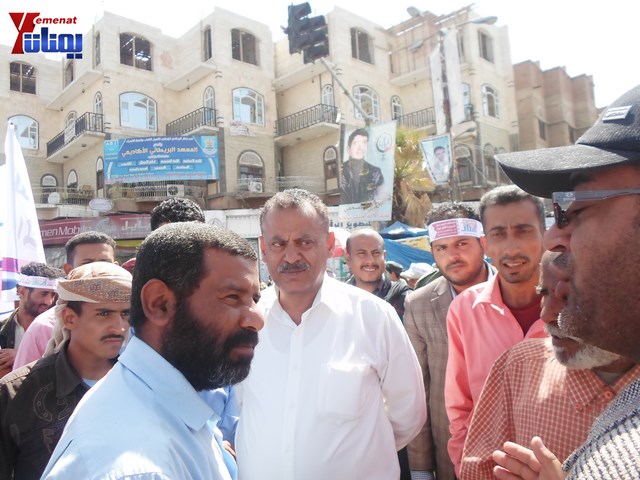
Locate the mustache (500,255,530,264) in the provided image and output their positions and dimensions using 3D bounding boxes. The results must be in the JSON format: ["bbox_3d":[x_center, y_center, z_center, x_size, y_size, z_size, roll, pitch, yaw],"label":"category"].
[{"bbox_3d":[0.495,0.049,1.170,0.070,0.023,0.027,-9,-4,22],"label":"mustache"}]

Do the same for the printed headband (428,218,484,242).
[{"bbox_3d":[0.434,-0.024,1.470,0.170,0.058,0.190,-13,-5,32],"label":"printed headband"}]

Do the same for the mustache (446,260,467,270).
[{"bbox_3d":[0.413,0.078,1.400,0.064,0.022,0.027,-14,-5,31],"label":"mustache"}]

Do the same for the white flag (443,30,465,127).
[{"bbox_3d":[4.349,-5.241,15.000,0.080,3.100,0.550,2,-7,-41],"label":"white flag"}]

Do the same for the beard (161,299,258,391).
[{"bbox_3d":[-0.160,0.155,0.700,0.122,0.132,0.145,-4,-5,12],"label":"beard"}]

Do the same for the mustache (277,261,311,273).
[{"bbox_3d":[-0.060,0.062,1.080,0.072,0.025,0.026,-3,-4,3],"label":"mustache"}]

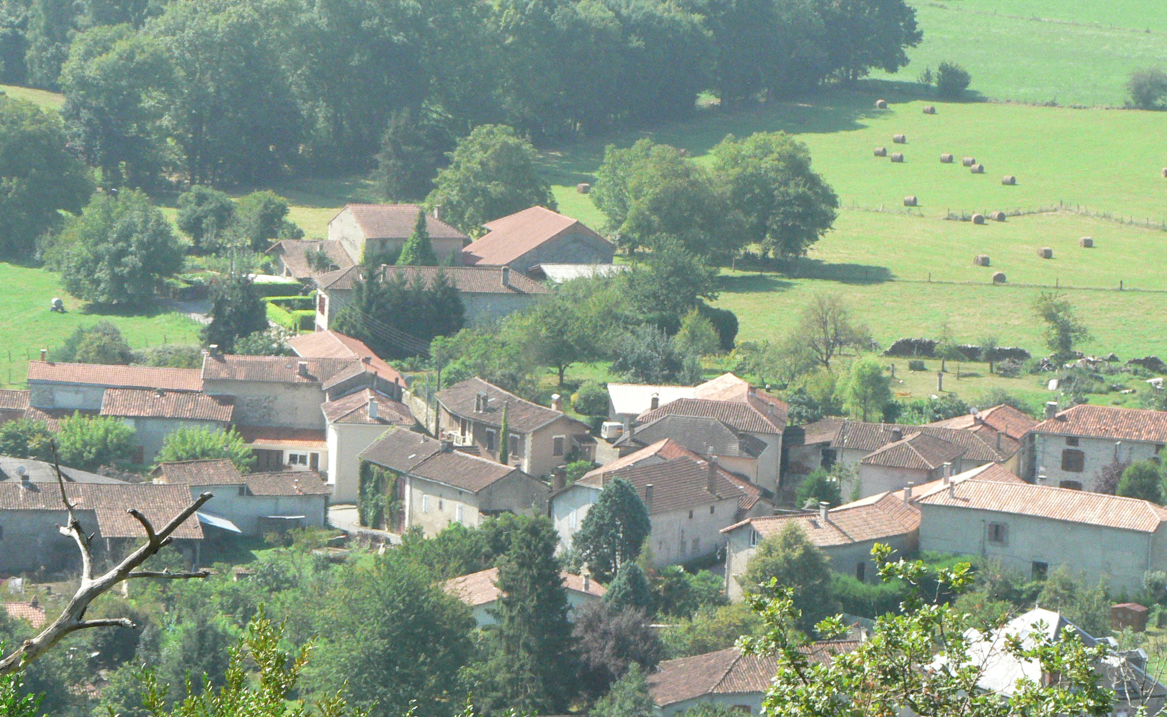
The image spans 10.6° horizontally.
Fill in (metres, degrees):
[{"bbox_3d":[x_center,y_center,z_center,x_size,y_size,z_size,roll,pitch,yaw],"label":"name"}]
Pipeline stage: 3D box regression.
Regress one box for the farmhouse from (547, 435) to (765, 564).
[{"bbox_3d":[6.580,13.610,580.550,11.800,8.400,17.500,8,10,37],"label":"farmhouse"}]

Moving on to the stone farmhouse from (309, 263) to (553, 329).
[{"bbox_3d":[-16.990,-6.920,702.810,25.000,7.900,9.200,1,8,-10],"label":"stone farmhouse"}]

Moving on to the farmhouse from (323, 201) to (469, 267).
[{"bbox_3d":[-21.790,-14.000,748.060,12.300,7.800,12.800,-1,8,-18],"label":"farmhouse"}]

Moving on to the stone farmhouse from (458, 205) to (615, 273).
[{"bbox_3d":[-4.680,-13.260,746.700,12.600,7.600,14.500,-1,8,-20],"label":"stone farmhouse"}]

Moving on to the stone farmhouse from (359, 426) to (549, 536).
[{"bbox_3d":[-11.780,12.360,580.040,7.800,8.300,22.800,-2,9,-28],"label":"stone farmhouse"}]

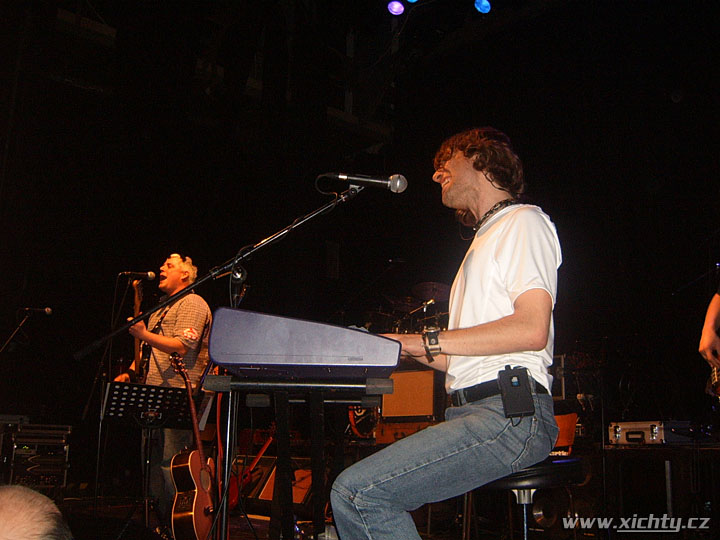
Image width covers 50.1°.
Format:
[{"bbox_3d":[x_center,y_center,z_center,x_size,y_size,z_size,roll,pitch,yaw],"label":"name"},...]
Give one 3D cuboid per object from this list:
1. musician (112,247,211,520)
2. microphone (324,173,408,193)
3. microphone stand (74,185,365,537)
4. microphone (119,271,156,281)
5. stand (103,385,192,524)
[{"bbox_3d":[-1.268,0.762,5.019,0.580,1.770,0.550,3,-8,-12],"label":"musician"},{"bbox_3d":[0.034,-0.237,2.060,0.182,0.053,0.053,7,-8,0],"label":"microphone"},{"bbox_3d":[-0.399,0.503,2.024,0.800,1.464,0.500,1,-8,2],"label":"microphone stand"},{"bbox_3d":[-1.427,0.036,4.980,0.180,0.052,0.052,5,-9,-12],"label":"microphone"},{"bbox_3d":[-1.225,1.098,4.436,0.520,0.950,0.500,2,-8,-9],"label":"stand"}]

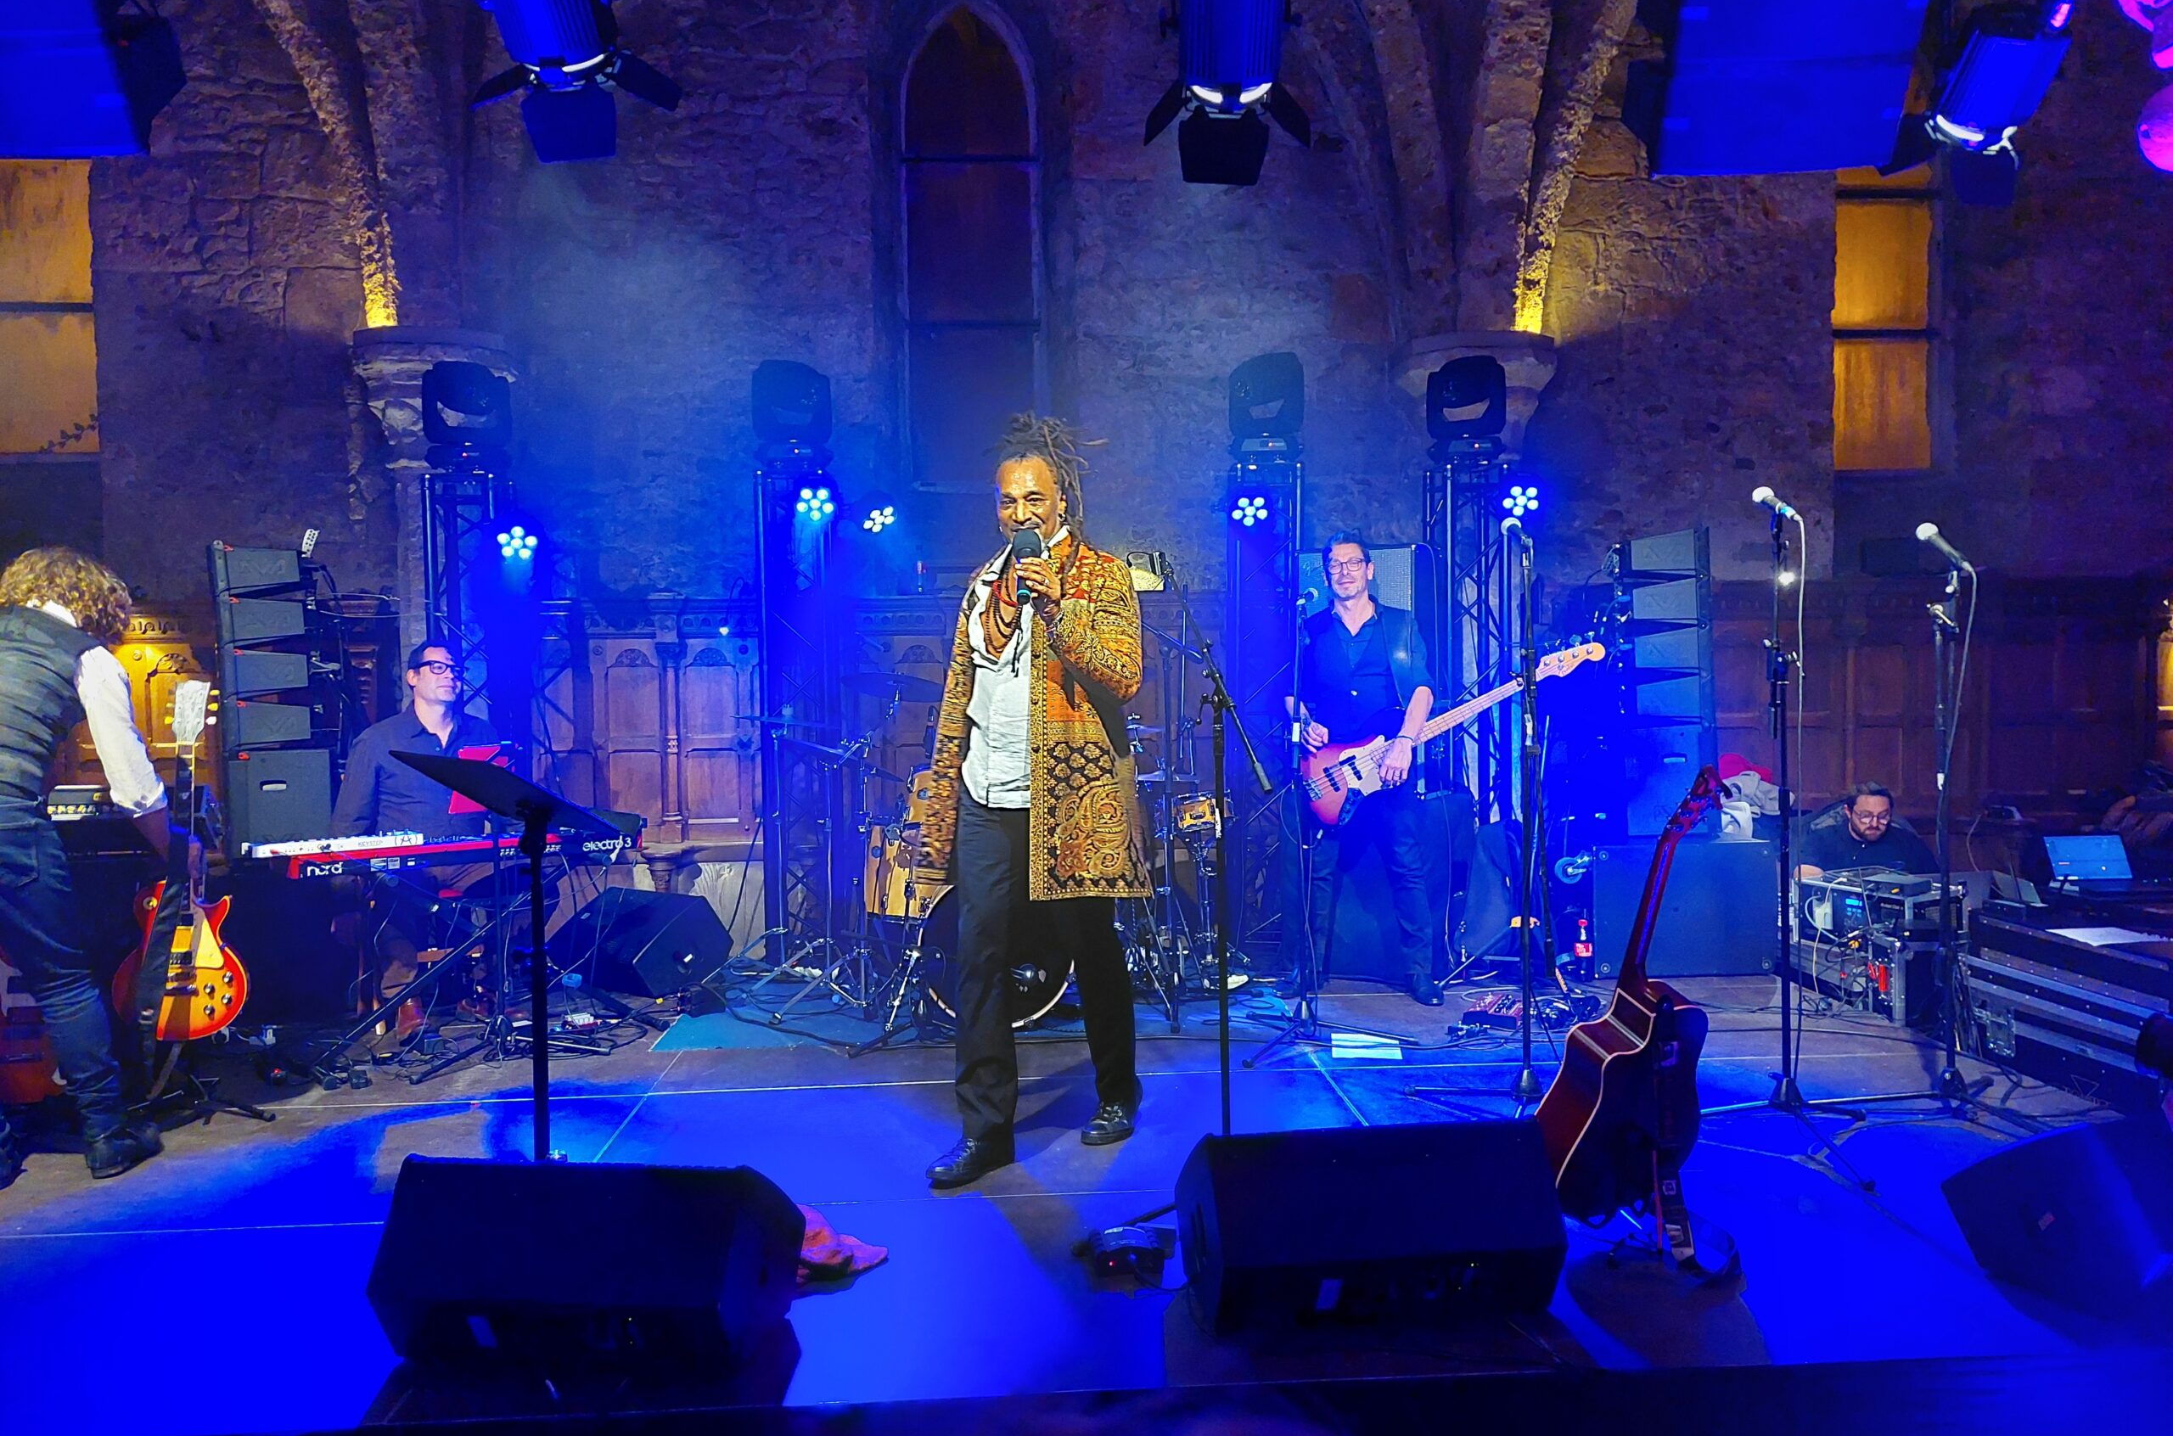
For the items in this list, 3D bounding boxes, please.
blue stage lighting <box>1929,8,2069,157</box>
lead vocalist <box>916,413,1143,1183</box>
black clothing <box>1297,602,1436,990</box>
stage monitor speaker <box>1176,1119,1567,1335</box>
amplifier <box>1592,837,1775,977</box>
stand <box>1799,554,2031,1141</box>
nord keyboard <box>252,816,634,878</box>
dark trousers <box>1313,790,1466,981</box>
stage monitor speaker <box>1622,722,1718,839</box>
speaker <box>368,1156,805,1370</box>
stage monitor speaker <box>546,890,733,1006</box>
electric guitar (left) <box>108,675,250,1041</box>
[{"bbox_3d":[1.760,-1.224,2.900,0.175,0.170,0.255,2,-42,-3],"label":"blue stage lighting"},{"bbox_3d":[-0.136,0.186,3.829,0.550,1.860,0.480,0,2,22],"label":"lead vocalist"},{"bbox_3d":[1.038,0.293,5.600,0.520,1.440,0.330,0,2,14],"label":"black clothing"},{"bbox_3d":[0.536,0.951,2.952,0.644,0.353,0.456,-1,2,-7],"label":"stage monitor speaker"},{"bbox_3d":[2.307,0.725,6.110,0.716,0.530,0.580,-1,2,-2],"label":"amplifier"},{"bbox_3d":[2.346,0.315,4.162,0.560,1.500,0.590,0,2,41],"label":"stand"},{"bbox_3d":[-2.045,0.419,4.939,1.080,0.100,0.300,-2,2,-37],"label":"nord keyboard"},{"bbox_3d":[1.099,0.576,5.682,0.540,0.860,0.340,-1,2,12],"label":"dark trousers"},{"bbox_3d":[2.454,0.257,6.371,0.370,0.440,0.460,-1,2,15],"label":"stage monitor speaker"},{"bbox_3d":[-0.911,0.978,2.826,0.644,0.353,0.456,-1,2,8],"label":"speaker"},{"bbox_3d":[-1.833,0.906,6.171,0.620,0.365,0.460,0,2,39],"label":"stage monitor speaker"},{"bbox_3d":[-2.536,0.398,4.230,0.340,1.000,0.090,2,-7,-30],"label":"electric guitar (left)"}]

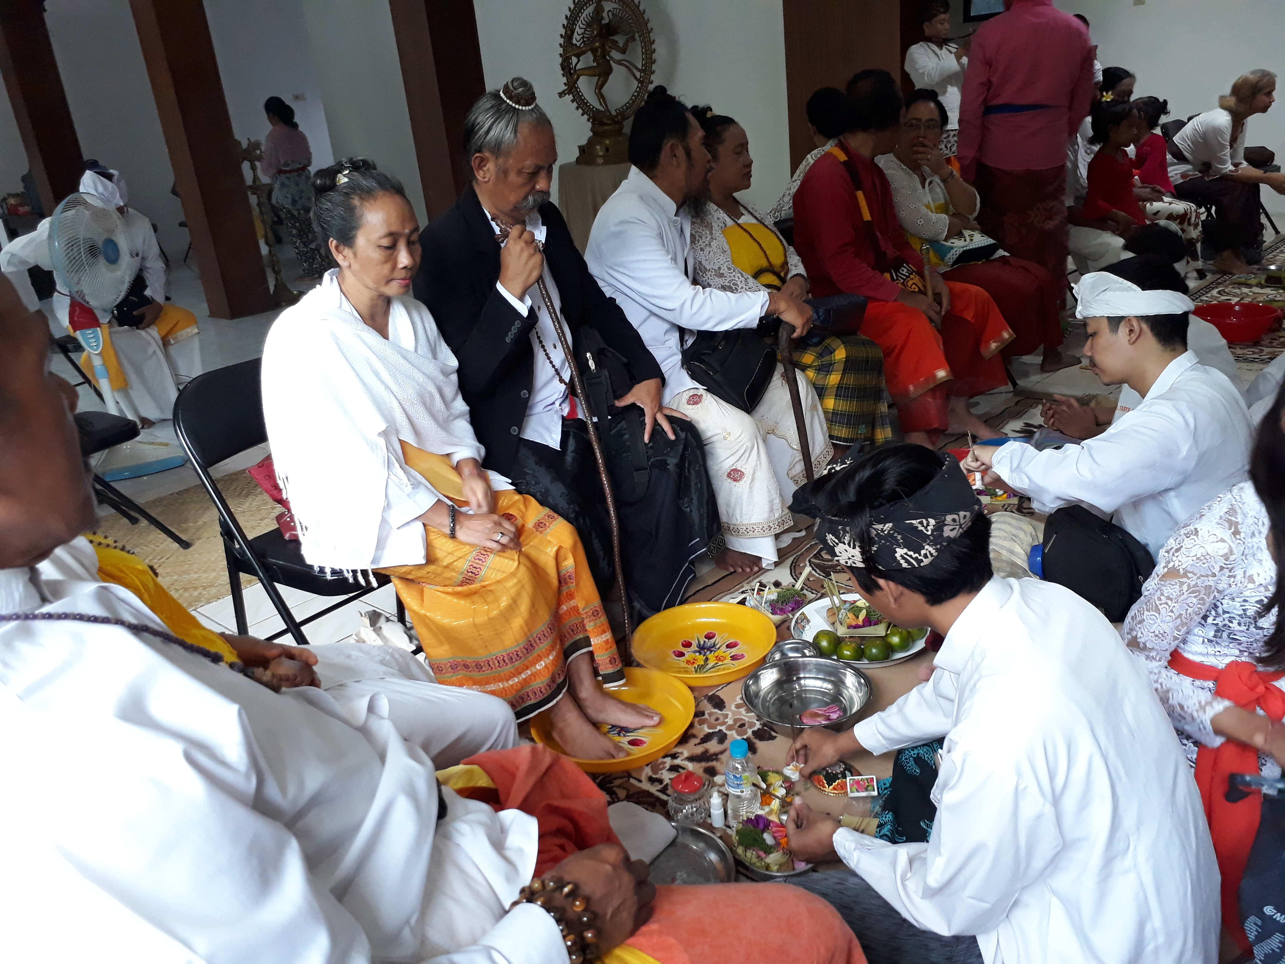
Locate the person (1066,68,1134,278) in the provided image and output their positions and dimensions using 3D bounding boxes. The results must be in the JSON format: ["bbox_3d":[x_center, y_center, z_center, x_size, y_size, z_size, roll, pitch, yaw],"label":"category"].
[{"bbox_3d":[2.393,-1.483,5.102,0.580,1.160,0.450,8,25,32],"label":"person"}]

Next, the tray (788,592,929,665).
[{"bbox_3d":[0.525,0.367,2.419,0.332,0.040,0.332,-5,22,2],"label":"tray"}]

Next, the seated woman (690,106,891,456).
[{"bbox_3d":[0.432,-0.556,3.156,0.620,1.220,0.480,7,25,32],"label":"seated woman"}]

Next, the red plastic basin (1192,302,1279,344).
[{"bbox_3d":[2.631,-0.690,4.417,0.410,0.125,0.410,-5,21,2],"label":"red plastic basin"}]

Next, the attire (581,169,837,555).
[{"bbox_3d":[0.132,-0.313,2.776,0.620,1.060,0.500,7,24,31],"label":"attire"}]

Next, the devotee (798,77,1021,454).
[{"bbox_3d":[0.917,-0.766,3.497,0.530,1.270,0.690,-23,27,-37],"label":"devotee"}]

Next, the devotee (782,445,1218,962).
[{"bbox_3d":[0.426,0.350,1.327,0.700,0.850,0.580,9,25,34],"label":"devotee"}]

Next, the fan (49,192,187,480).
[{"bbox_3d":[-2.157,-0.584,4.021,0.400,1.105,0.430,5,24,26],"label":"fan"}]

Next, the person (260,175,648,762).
[{"bbox_3d":[-0.365,-0.063,2.131,0.830,1.210,0.460,13,28,38],"label":"person"}]

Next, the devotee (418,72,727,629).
[{"bbox_3d":[-0.235,-0.261,2.428,0.710,1.335,0.510,13,28,38],"label":"devotee"}]

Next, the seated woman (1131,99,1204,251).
[{"bbox_3d":[2.733,-1.499,5.271,0.500,1.000,0.420,9,25,34],"label":"seated woman"}]

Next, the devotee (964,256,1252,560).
[{"bbox_3d":[1.057,-0.085,2.280,0.640,0.840,0.600,6,24,28],"label":"devotee"}]

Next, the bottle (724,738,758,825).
[{"bbox_3d":[0.184,0.551,1.845,0.060,0.185,0.060,-5,22,2],"label":"bottle"}]

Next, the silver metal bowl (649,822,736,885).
[{"bbox_3d":[0.024,0.675,1.696,0.270,0.055,0.270,-5,21,2],"label":"silver metal bowl"}]

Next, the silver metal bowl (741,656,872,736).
[{"bbox_3d":[0.348,0.477,2.122,0.263,0.088,0.263,-5,22,2],"label":"silver metal bowl"}]

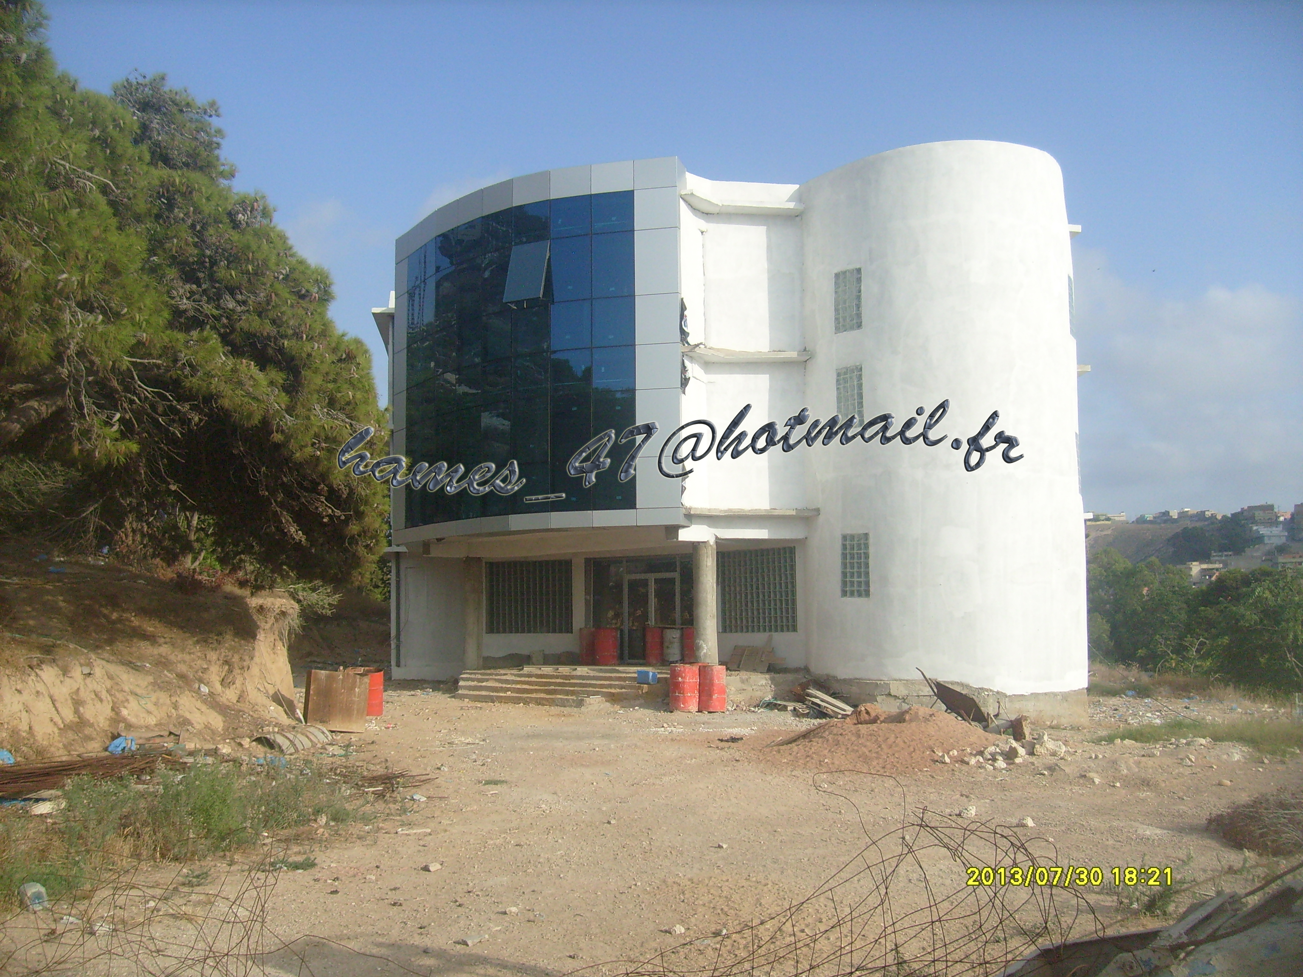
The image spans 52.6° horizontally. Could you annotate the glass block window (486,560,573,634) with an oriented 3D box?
[{"bbox_3d":[-3.380,3.020,36.450,2.650,2.000,0.120,-3,-7,22],"label":"glass block window"}]

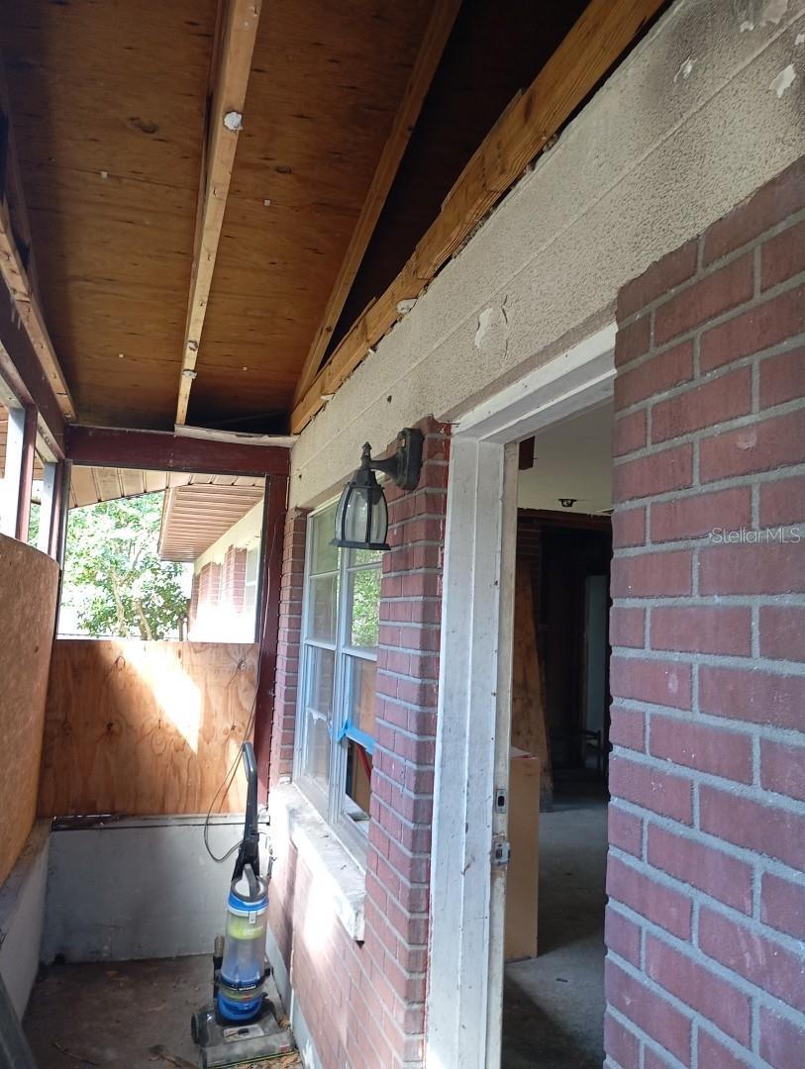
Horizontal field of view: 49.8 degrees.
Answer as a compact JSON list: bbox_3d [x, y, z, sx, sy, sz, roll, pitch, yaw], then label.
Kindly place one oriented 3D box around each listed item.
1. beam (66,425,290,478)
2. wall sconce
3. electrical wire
[{"bbox_3d":[-1.103,-0.403,4.314,1.075,0.182,0.044,4,-6,-13],"label":"beam"},{"bbox_3d":[-0.069,-0.119,2.159,0.211,0.314,0.147,4,-6,-16],"label":"wall sconce"},{"bbox_3d":[-0.729,0.604,4.024,0.306,1.668,0.490,4,-6,-16],"label":"electrical wire"}]

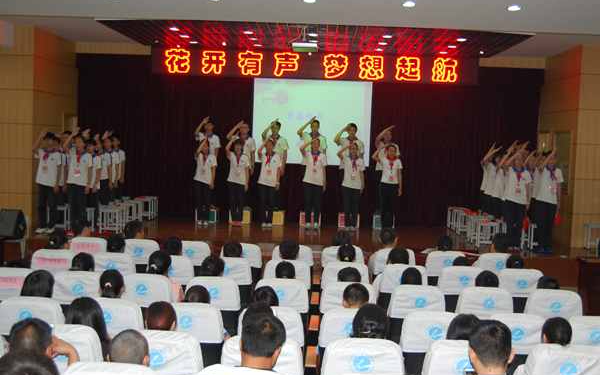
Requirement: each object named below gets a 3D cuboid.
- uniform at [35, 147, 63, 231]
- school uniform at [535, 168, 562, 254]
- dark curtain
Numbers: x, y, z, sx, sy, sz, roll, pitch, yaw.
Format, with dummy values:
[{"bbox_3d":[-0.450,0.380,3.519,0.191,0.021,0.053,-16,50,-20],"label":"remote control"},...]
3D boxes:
[{"bbox_3d":[-3.859,0.015,11.500,0.400,1.230,0.270,2,3,1],"label":"uniform"},{"bbox_3d":[3.828,0.339,11.545,0.430,1.305,0.270,2,3,2],"label":"school uniform"},{"bbox_3d":[0.181,-0.883,14.300,8.850,3.030,0.200,2,3,1],"label":"dark curtain"}]

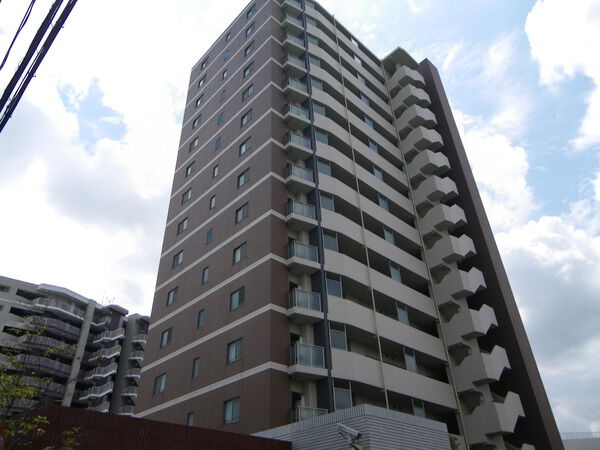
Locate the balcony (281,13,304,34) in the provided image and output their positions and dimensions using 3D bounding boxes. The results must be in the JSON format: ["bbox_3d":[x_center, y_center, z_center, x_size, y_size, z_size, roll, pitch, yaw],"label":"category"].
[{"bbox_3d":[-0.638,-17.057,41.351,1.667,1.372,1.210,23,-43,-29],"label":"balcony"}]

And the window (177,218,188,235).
[{"bbox_3d":[-8.446,0.154,35.048,0.160,1.119,1.189,29,-47,-35],"label":"window"}]

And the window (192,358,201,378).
[{"bbox_3d":[-5.728,7.945,27.012,0.120,1.020,0.630,29,-47,-35],"label":"window"}]

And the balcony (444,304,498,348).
[{"bbox_3d":[11.388,6.830,32.188,3.132,2.813,2.233,29,-47,-35],"label":"balcony"}]

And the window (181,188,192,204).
[{"bbox_3d":[-8.788,-2.209,37.908,0.150,1.170,1.250,29,-47,-35],"label":"window"}]

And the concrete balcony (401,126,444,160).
[{"bbox_3d":[10.949,-7.043,42.929,2.800,2.400,2.200,23,-43,-30],"label":"concrete balcony"}]

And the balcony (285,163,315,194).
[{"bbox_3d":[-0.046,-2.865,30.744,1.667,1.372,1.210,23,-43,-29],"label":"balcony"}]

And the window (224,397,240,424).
[{"bbox_3d":[-3.209,8.888,23.219,0.120,1.070,1.190,29,-47,-35],"label":"window"}]

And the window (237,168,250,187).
[{"bbox_3d":[-3.680,-3.088,32.048,0.148,1.106,1.136,29,-47,-35],"label":"window"}]

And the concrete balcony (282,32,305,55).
[{"bbox_3d":[-0.656,-14.715,39.485,1.750,1.390,1.420,29,-47,-35],"label":"concrete balcony"}]

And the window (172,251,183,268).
[{"bbox_3d":[-8.363,2.466,33.299,0.160,1.119,1.189,29,-47,-35],"label":"window"}]

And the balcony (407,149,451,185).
[{"bbox_3d":[11.044,-4.887,41.533,3.835,3.009,2.124,29,-47,-35],"label":"balcony"}]

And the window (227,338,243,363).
[{"bbox_3d":[-3.245,6.315,24.105,0.160,1.119,1.189,29,-47,-35],"label":"window"}]

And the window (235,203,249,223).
[{"bbox_3d":[-3.584,-0.703,30.306,0.120,1.050,1.200,29,-47,-35],"label":"window"}]

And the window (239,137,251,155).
[{"bbox_3d":[-3.796,-5.470,33.815,0.148,1.106,1.136,29,-47,-35],"label":"window"}]

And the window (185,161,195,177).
[{"bbox_3d":[-8.907,-4.564,39.681,0.150,1.070,1.100,29,-47,-35],"label":"window"}]

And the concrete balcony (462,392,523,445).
[{"bbox_3d":[11.670,11.621,29.112,3.800,3.050,2.130,29,-47,-35],"label":"concrete balcony"}]

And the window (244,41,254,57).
[{"bbox_3d":[-4.187,-14.797,40.786,0.120,1.050,1.180,29,-47,-35],"label":"window"}]

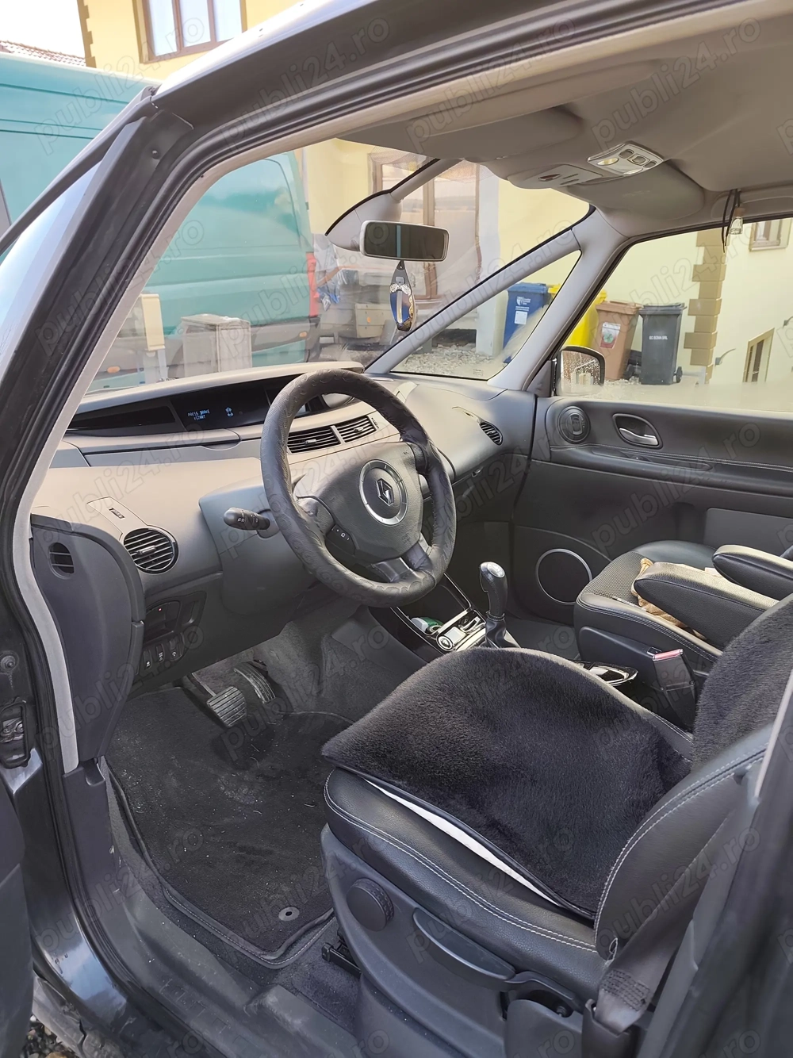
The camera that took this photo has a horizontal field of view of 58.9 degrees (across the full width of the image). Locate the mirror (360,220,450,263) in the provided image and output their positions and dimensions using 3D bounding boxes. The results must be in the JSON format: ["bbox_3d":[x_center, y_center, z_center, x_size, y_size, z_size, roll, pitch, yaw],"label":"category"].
[{"bbox_3d":[0.012,-0.567,1.384,0.222,0.067,0.038,-14,25,-39],"label":"mirror"}]

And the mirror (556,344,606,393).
[{"bbox_3d":[0.565,-0.486,2.252,0.220,0.180,0.120,-14,23,-31],"label":"mirror"}]

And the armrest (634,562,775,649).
[{"bbox_3d":[0.629,0.176,1.321,0.380,0.100,0.075,21,28,33],"label":"armrest"}]

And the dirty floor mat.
[{"bbox_3d":[-0.250,0.465,1.397,0.570,0.130,0.530,14,25,36],"label":"dirty floor mat"}]

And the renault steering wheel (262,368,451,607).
[{"bbox_3d":[-0.053,-0.063,1.104,0.115,0.385,0.385,-23,1,42],"label":"renault steering wheel"}]

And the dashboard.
[{"bbox_3d":[-0.256,-0.133,1.762,0.670,0.550,1.470,14,25,36],"label":"dashboard"}]

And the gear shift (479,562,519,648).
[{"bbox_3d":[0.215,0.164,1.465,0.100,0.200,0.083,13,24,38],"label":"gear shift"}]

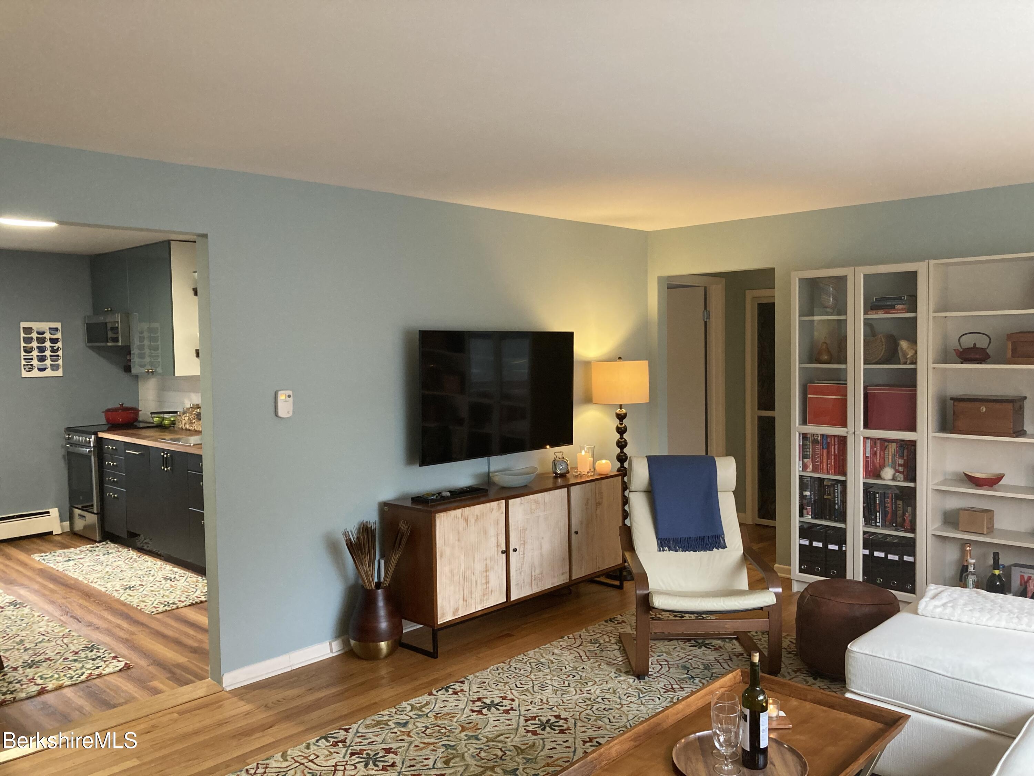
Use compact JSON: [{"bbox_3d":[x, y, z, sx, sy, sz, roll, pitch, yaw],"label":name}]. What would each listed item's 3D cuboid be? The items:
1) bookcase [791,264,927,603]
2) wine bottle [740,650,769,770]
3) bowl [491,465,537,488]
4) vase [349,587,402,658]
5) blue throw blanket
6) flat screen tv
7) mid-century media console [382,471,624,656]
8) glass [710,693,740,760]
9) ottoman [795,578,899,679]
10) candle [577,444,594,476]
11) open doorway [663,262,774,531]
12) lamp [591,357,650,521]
[{"bbox_3d":[2.107,0.286,5.057,0.800,2.020,0.300,2,4,44],"label":"bookcase"},{"bbox_3d":[0.688,0.922,2.411,0.074,0.329,0.074,0,3,16],"label":"wine bottle"},{"bbox_3d":[-0.008,0.525,4.917,0.325,0.100,0.200,-3,4,-33],"label":"bowl"},{"bbox_3d":[-0.729,1.204,4.325,0.279,0.367,0.279,-1,3,0],"label":"vase"},{"bbox_3d":[0.904,0.609,4.502,0.385,0.495,0.310,-1,3,-2],"label":"blue throw blanket"},{"bbox_3d":[-0.091,0.031,4.986,0.060,0.731,1.268,2,4,44],"label":"flat screen tv"},{"bbox_3d":[-0.008,0.951,4.909,0.385,0.752,1.570,2,4,45],"label":"mid-century media console"},{"bbox_3d":[0.614,0.994,2.457,0.083,0.172,0.083,-1,3,0],"label":"glass"},{"bbox_3d":[1.604,1.151,4.046,0.485,0.400,0.485,2,4,44],"label":"ottoman"},{"bbox_3d":[0.430,0.454,5.331,0.105,0.185,0.105,-1,3,0],"label":"candle"},{"bbox_3d":[1.442,0.221,5.984,0.935,2.075,0.130,2,4,44],"label":"open doorway"},{"bbox_3d":[0.714,0.532,5.648,0.385,1.488,0.385,-1,3,0],"label":"lamp"}]

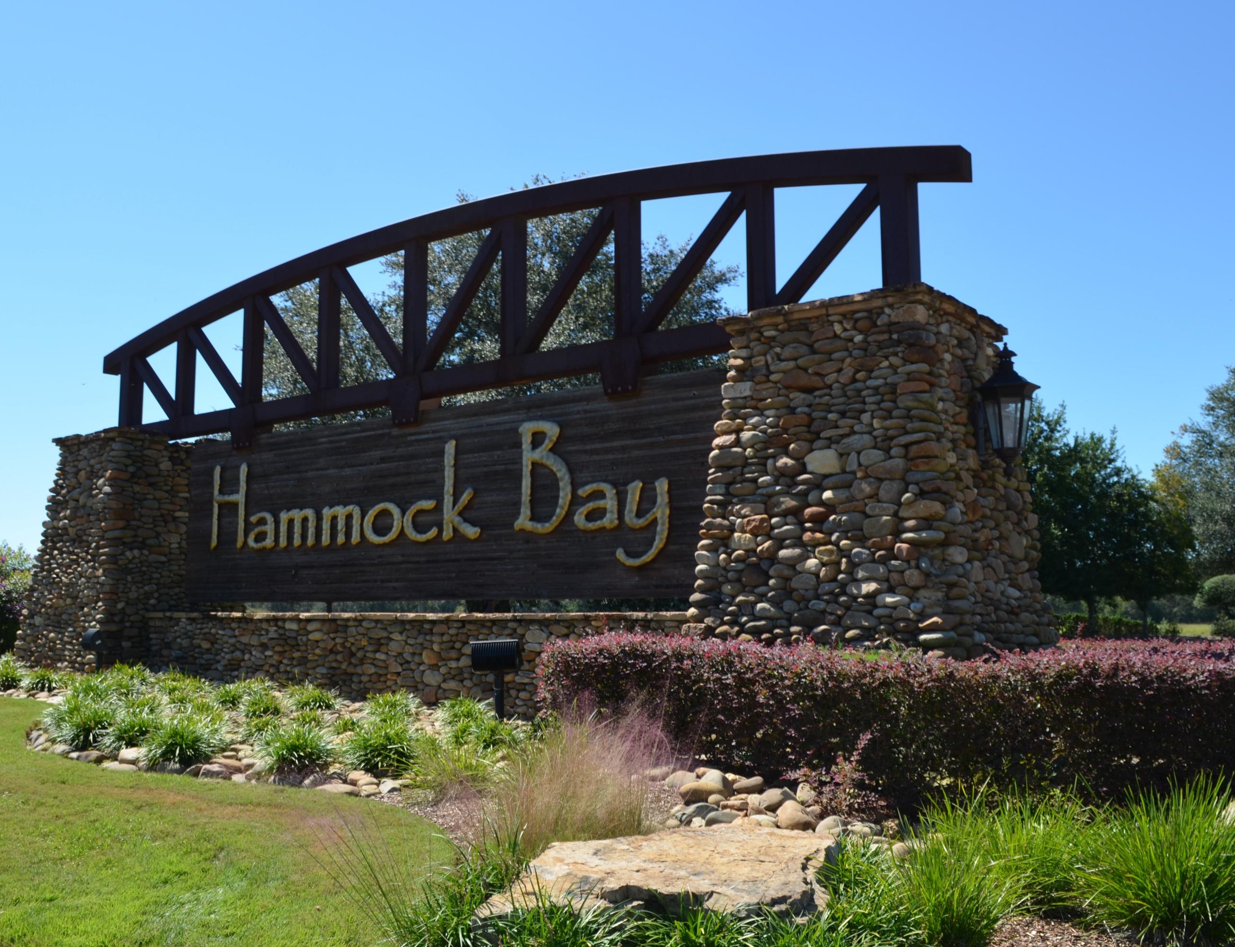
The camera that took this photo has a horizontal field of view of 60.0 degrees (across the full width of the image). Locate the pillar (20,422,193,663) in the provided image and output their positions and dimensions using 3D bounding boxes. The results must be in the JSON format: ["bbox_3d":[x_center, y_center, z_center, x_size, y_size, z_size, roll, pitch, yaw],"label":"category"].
[{"bbox_3d":[-5.868,0.983,13.237,1.914,2.766,2.080,-5,-9,36],"label":"pillar"}]

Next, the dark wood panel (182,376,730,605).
[{"bbox_3d":[-1.973,0.317,10.527,7.883,1.851,0.130,-5,-9,36],"label":"dark wood panel"}]

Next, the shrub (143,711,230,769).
[{"bbox_3d":[-2.957,1.816,7.300,0.587,0.381,0.587,3,-8,-21],"label":"shrub"}]

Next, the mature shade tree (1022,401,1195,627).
[{"bbox_3d":[18.576,1.668,41.000,7.148,9.026,7.148,-3,-8,24],"label":"mature shade tree"}]

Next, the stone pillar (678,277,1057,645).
[{"bbox_3d":[1.838,0.253,7.604,2.018,2.683,2.122,-5,-9,36],"label":"stone pillar"}]

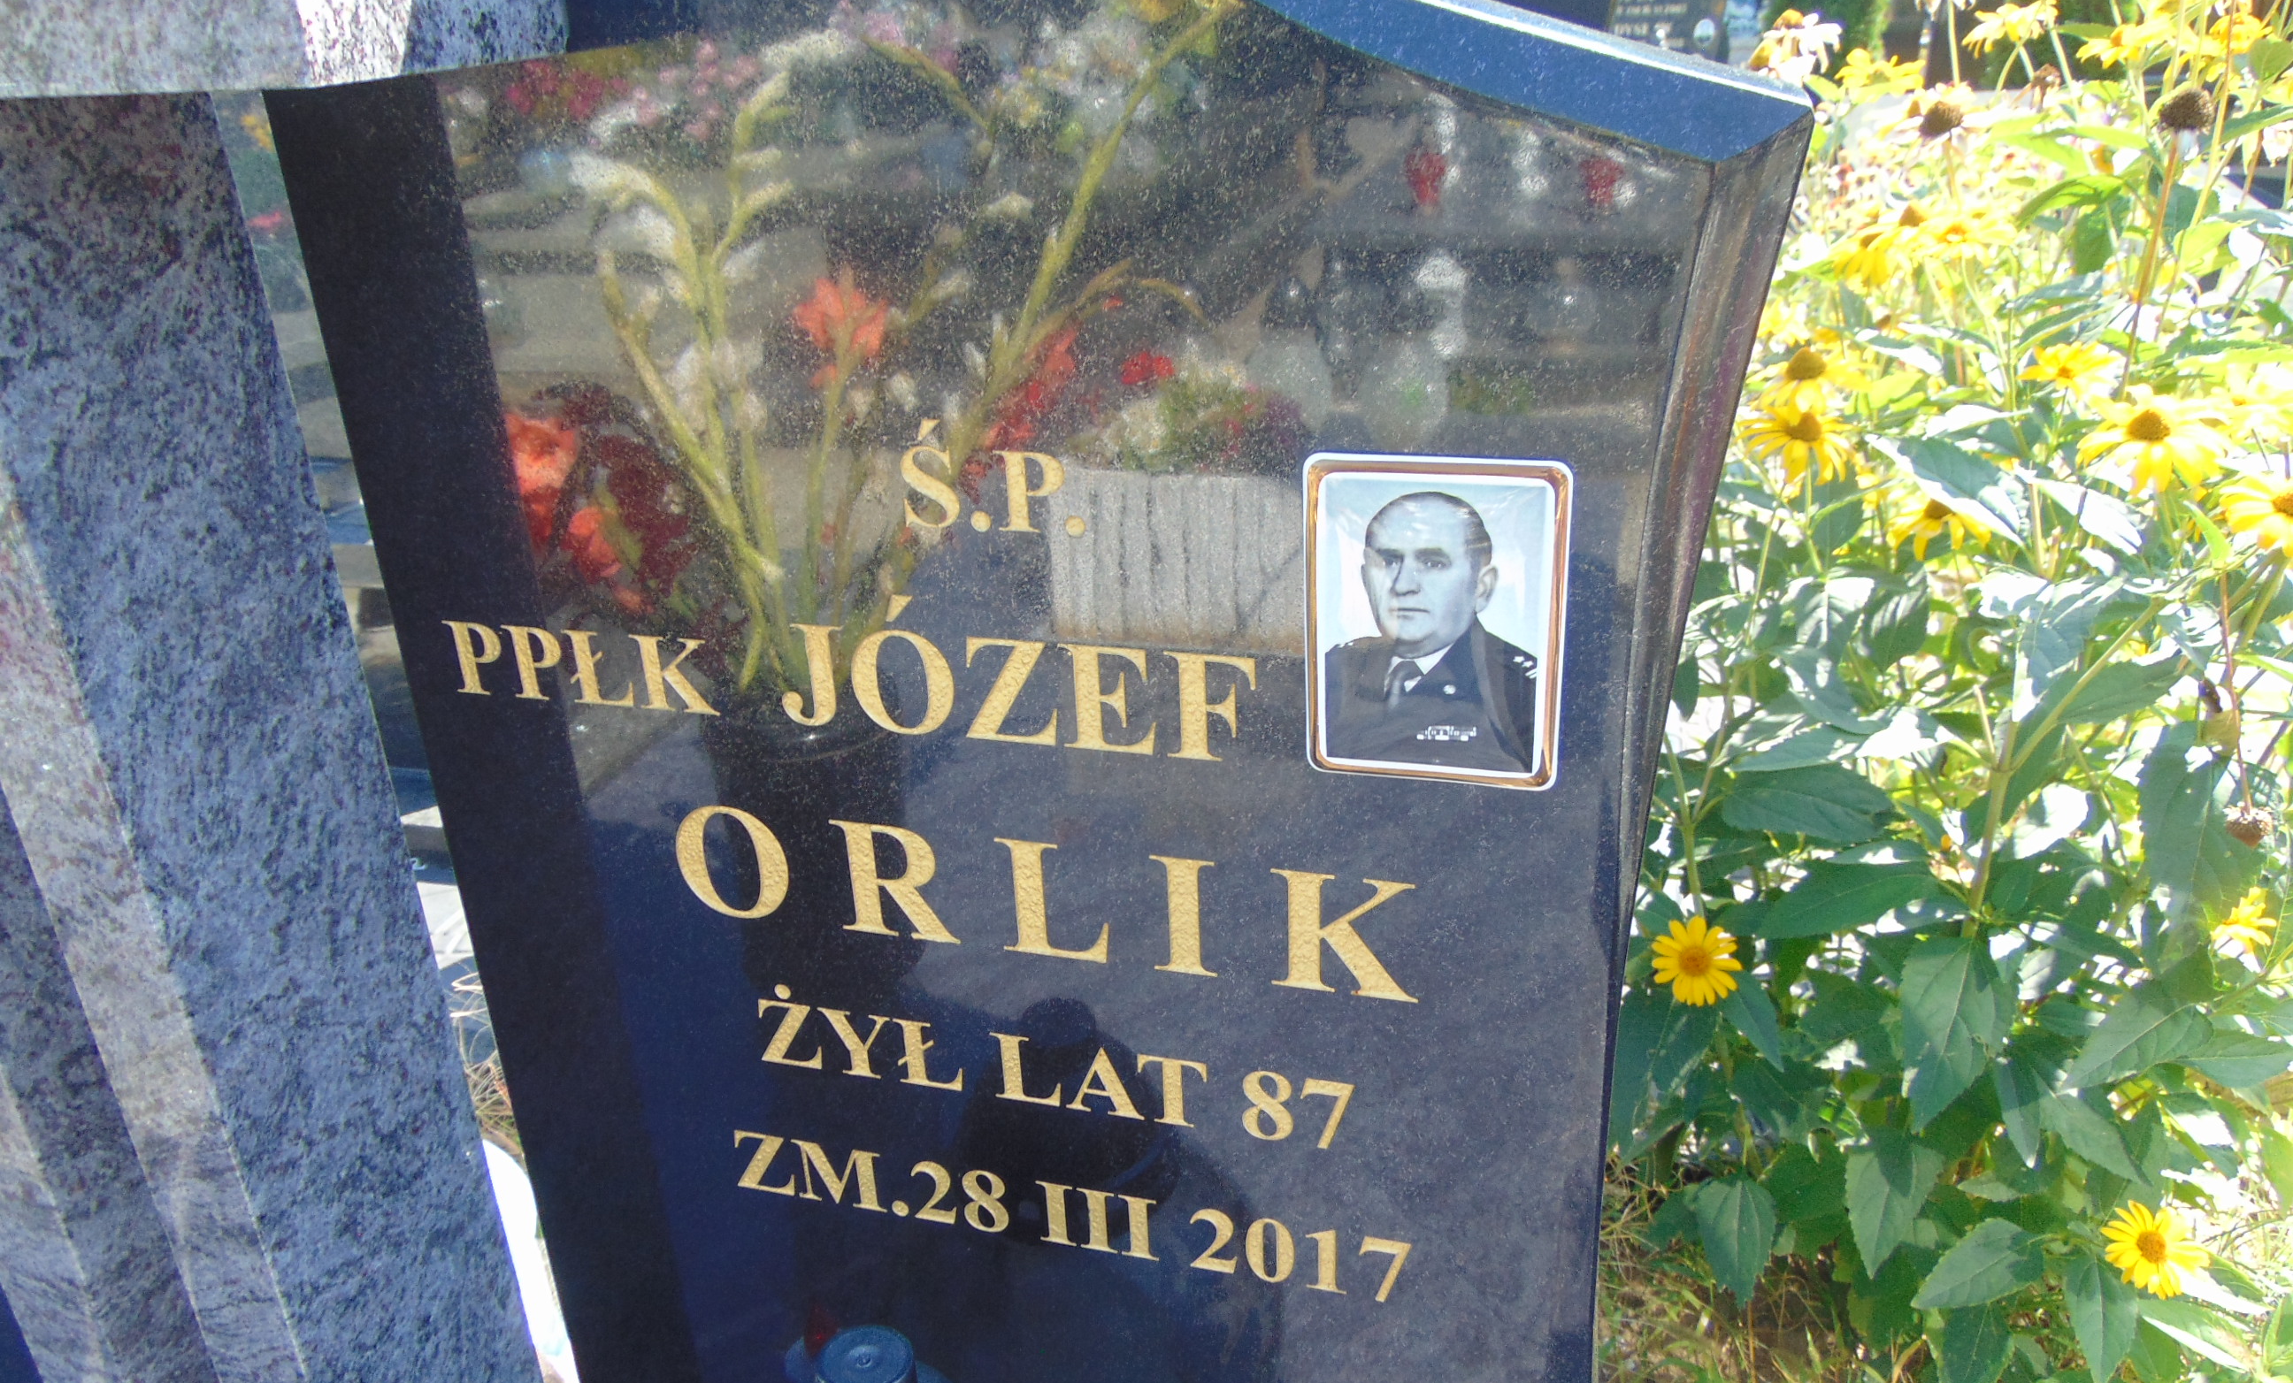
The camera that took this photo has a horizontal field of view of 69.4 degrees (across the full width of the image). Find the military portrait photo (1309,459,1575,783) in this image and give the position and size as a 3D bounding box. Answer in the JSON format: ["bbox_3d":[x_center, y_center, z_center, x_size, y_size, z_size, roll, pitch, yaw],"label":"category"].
[{"bbox_3d":[0.100,-0.022,0.578,0.090,0.120,0.008,5,25,16],"label":"military portrait photo"}]

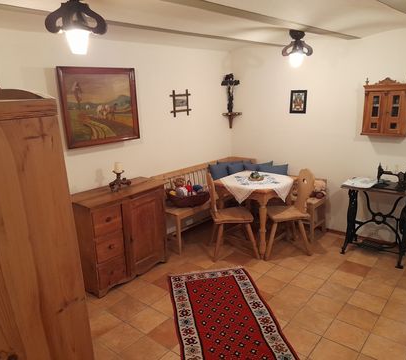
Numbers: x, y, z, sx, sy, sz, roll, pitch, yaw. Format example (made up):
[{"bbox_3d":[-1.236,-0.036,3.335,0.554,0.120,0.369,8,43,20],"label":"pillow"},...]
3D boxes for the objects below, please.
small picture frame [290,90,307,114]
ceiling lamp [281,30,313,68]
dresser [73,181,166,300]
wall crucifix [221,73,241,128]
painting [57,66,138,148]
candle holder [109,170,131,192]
[{"bbox_3d":[1.226,-0.996,4.432,0.216,0.283,0.021,9,17,38],"label":"small picture frame"},{"bbox_3d":[0.906,-1.261,3.347,0.283,0.347,0.283,2,14,15],"label":"ceiling lamp"},{"bbox_3d":[-0.824,0.532,3.505,0.444,0.862,0.913,9,17,38],"label":"dresser"},{"bbox_3d":[0.422,-1.131,5.001,0.280,0.758,0.112,-3,13,-5],"label":"wall crucifix"},{"bbox_3d":[-0.977,-0.717,3.397,0.045,0.726,0.854,9,17,38],"label":"painting"},{"bbox_3d":[-0.843,-0.001,3.523,0.214,0.166,0.203,-5,14,-13],"label":"candle holder"}]

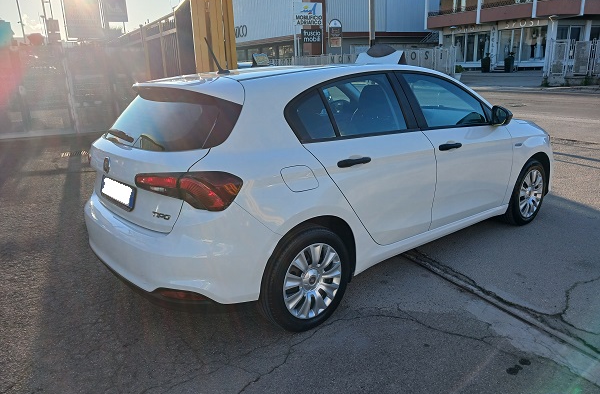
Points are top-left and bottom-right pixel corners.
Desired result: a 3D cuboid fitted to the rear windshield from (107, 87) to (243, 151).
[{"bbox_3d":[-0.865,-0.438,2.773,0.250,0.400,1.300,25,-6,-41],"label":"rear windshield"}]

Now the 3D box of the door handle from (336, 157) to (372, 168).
[{"bbox_3d":[0.310,-0.198,2.659,0.255,0.045,0.047,-14,19,-37],"label":"door handle"}]

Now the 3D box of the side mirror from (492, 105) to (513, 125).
[{"bbox_3d":[1.490,-0.605,3.478,0.145,0.145,0.180,-14,19,-37],"label":"side mirror"}]

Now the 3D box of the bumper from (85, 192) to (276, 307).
[{"bbox_3d":[-0.918,0.192,2.883,0.530,0.610,1.760,-14,19,-37],"label":"bumper"}]

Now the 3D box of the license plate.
[{"bbox_3d":[-1.063,-0.029,2.706,0.025,0.125,0.530,2,9,-41],"label":"license plate"}]

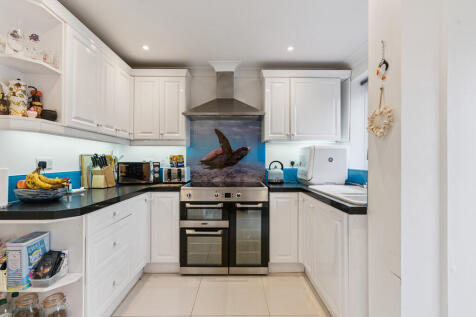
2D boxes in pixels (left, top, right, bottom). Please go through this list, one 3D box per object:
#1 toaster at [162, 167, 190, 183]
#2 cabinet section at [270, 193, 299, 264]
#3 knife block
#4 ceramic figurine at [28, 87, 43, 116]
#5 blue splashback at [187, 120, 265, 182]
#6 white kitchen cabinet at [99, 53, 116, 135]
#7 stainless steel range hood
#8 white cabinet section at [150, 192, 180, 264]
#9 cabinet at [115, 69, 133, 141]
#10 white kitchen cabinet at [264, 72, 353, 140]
[{"bbox_3d":[-0.750,0.214,2.765,0.250,0.185,0.280,0,-1,0],"label":"toaster"},{"bbox_3d":[0.478,0.715,2.570,0.300,0.730,0.560,0,0,0],"label":"cabinet section"},{"bbox_3d":[-1.350,0.187,2.275,0.125,0.220,0.180,0,-1,0],"label":"knife block"},{"bbox_3d":[-1.312,-0.354,1.455,0.082,0.185,0.078,1,-1,-42],"label":"ceramic figurine"},{"bbox_3d":[-0.154,-0.095,2.925,1.020,0.810,0.015,0,-1,0],"label":"blue splashback"},{"bbox_3d":[-1.375,-0.589,2.155,0.320,0.720,0.300,0,-1,0],"label":"white kitchen cabinet"},{"bbox_3d":[-0.155,-0.786,2.700,0.900,0.650,0.460,0,-1,0],"label":"stainless steel range hood"},{"bbox_3d":[-0.745,0.715,2.570,0.300,0.730,0.560,0,0,0],"label":"white cabinet section"},{"bbox_3d":[-1.375,-0.585,2.460,0.320,0.720,0.300,0,-1,0],"label":"cabinet"},{"bbox_3d":[0.795,-0.601,2.770,0.980,0.820,0.340,0,-1,0],"label":"white kitchen cabinet"}]

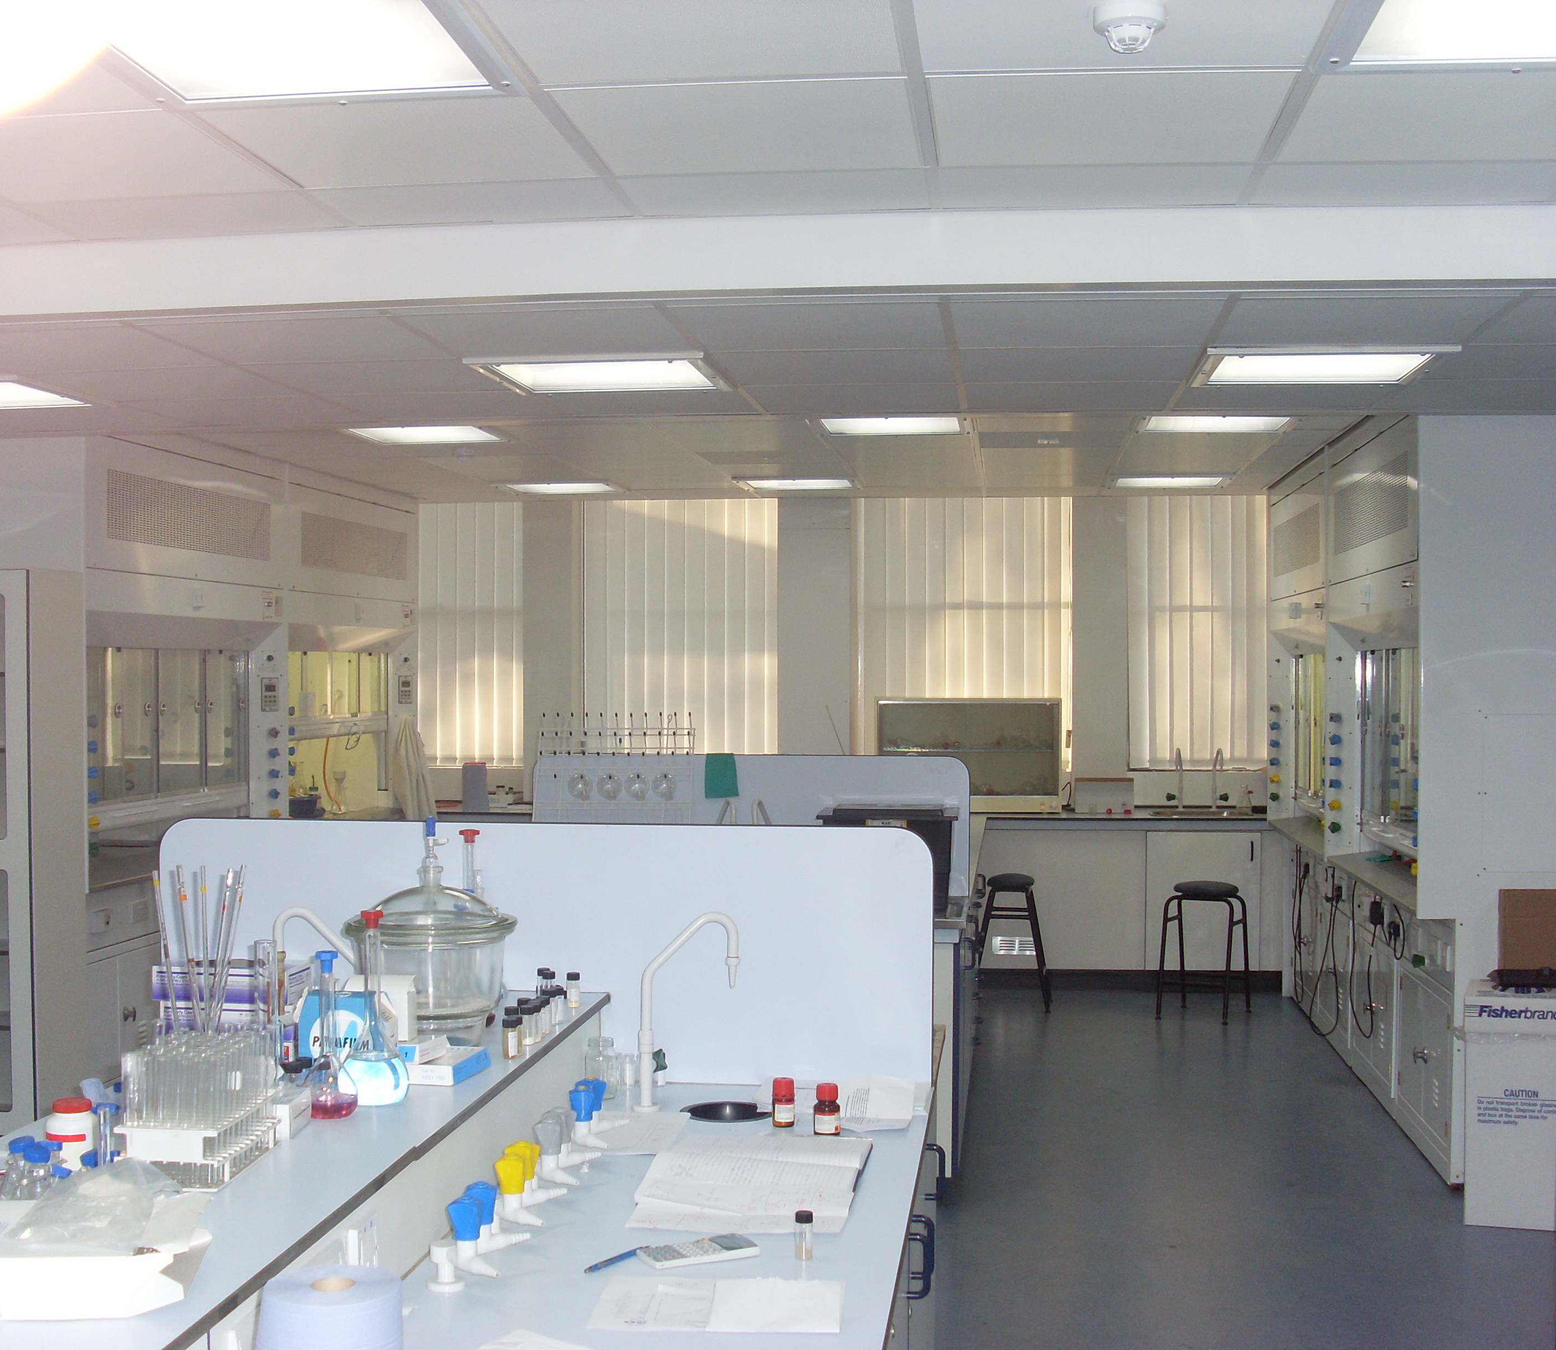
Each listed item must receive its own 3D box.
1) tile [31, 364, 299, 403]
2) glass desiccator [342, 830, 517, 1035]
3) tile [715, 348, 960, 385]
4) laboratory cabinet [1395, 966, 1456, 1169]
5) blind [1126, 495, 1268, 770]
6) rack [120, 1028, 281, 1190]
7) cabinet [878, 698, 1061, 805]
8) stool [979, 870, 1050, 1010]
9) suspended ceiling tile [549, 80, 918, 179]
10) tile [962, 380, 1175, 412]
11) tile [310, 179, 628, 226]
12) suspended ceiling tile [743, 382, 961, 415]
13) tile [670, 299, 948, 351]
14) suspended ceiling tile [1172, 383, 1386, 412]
[{"bbox_3d":[-1.607,-0.781,5.250,0.595,0.020,0.595,0,0,7],"label":"tile"},{"bbox_3d":[-0.562,0.420,3.200,0.280,0.340,0.280,0,0,7],"label":"glass desiccator"},{"bbox_3d":[0.155,-0.791,5.040,0.595,0.020,0.595,0,0,7],"label":"tile"},{"bbox_3d":[2.455,1.308,6.776,0.500,0.550,0.900,0,0,7],"label":"laboratory cabinet"},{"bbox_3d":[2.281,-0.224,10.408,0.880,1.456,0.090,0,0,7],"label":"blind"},{"bbox_3d":[-0.689,0.515,2.370,0.120,0.160,0.230,0,0,5],"label":"rack"},{"bbox_3d":[1.060,0.442,10.951,1.010,0.630,0.330,0,0,7],"label":"cabinet"},{"bbox_3d":[1.142,1.316,9.670,0.370,0.610,0.330,0,0,9],"label":"stool"},{"bbox_3d":[-0.055,-0.978,3.521,0.600,0.020,0.602,0,0,7],"label":"suspended ceiling tile"},{"bbox_3d":[0.817,-0.791,5.566,0.595,0.020,0.595,0,0,7],"label":"tile"},{"bbox_3d":[-0.625,-0.979,4.059,0.600,0.020,0.330,0,0,7],"label":"tile"},{"bbox_3d":[0.234,-0.831,5.897,0.600,0.020,0.602,0,0,7],"label":"suspended ceiling tile"},{"bbox_3d":[0.085,-0.788,4.444,0.595,0.020,0.595,0,0,7],"label":"tile"},{"bbox_3d":[1.442,-0.795,5.628,0.600,0.025,0.600,0,0,7],"label":"suspended ceiling tile"}]

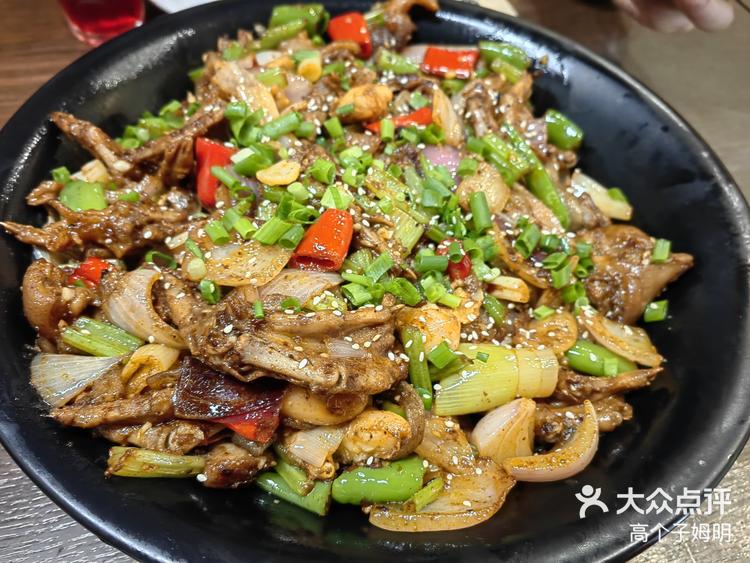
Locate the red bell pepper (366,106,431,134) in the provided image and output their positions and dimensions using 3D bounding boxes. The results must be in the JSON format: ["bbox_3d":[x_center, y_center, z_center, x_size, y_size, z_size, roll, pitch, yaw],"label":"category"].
[{"bbox_3d":[0.011,-0.079,0.287,0.034,0.009,0.013,-16,68,-10],"label":"red bell pepper"}]

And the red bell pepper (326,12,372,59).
[{"bbox_3d":[-0.014,-0.137,0.327,0.023,0.017,0.015,0,53,-5],"label":"red bell pepper"}]

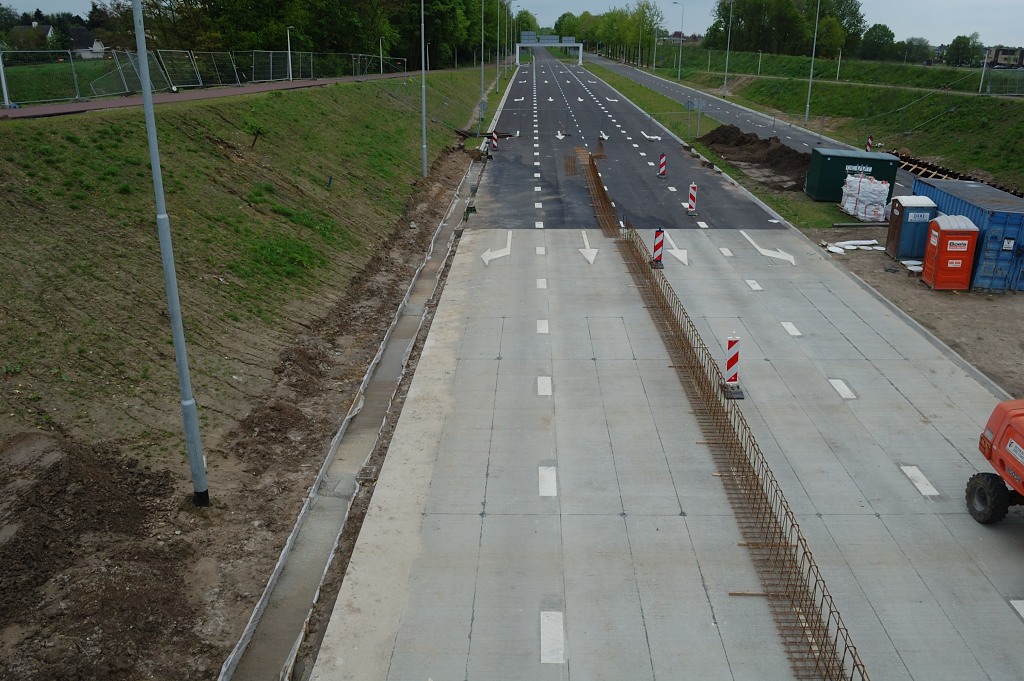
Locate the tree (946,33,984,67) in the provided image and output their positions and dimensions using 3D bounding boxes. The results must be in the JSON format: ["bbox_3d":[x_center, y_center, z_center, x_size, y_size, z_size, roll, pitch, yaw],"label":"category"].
[{"bbox_3d":[112.034,-71.925,190.000,8.200,8.180,8.200,11,23,27],"label":"tree"}]

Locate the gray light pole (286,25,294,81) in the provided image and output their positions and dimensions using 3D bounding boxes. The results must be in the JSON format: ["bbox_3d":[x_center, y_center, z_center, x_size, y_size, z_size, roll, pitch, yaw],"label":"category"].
[{"bbox_3d":[-16.142,-20.943,56.000,0.550,3.950,0.250,1,20,1],"label":"gray light pole"}]

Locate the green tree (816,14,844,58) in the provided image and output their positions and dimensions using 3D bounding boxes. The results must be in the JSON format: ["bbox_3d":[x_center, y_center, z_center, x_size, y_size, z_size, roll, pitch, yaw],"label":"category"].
[{"bbox_3d":[53.955,-51.414,130.000,4.360,7.190,4.360,8,21,20],"label":"green tree"}]

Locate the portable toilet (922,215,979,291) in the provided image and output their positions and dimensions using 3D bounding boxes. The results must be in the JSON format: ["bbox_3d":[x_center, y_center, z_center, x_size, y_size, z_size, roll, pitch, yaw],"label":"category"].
[{"bbox_3d":[14.657,-2.943,25.663,1.200,2.300,1.150,3,20,7],"label":"portable toilet"}]

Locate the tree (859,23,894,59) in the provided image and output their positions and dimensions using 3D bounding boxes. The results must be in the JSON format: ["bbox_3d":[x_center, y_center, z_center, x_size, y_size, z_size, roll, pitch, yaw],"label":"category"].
[{"bbox_3d":[80.747,-66.126,170.000,7.340,8.150,7.340,9,22,22],"label":"tree"}]

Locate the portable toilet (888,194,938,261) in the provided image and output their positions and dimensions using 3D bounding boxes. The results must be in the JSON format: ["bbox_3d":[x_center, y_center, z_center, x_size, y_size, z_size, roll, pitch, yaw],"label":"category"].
[{"bbox_3d":[14.850,-4.195,28.489,1.200,2.300,1.150,2,20,5],"label":"portable toilet"}]

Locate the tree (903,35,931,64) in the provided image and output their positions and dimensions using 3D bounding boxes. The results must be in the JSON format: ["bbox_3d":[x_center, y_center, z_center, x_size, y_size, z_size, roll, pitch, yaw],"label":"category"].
[{"bbox_3d":[108.056,-77.336,205.000,6.880,7.310,6.880,10,22,24],"label":"tree"}]

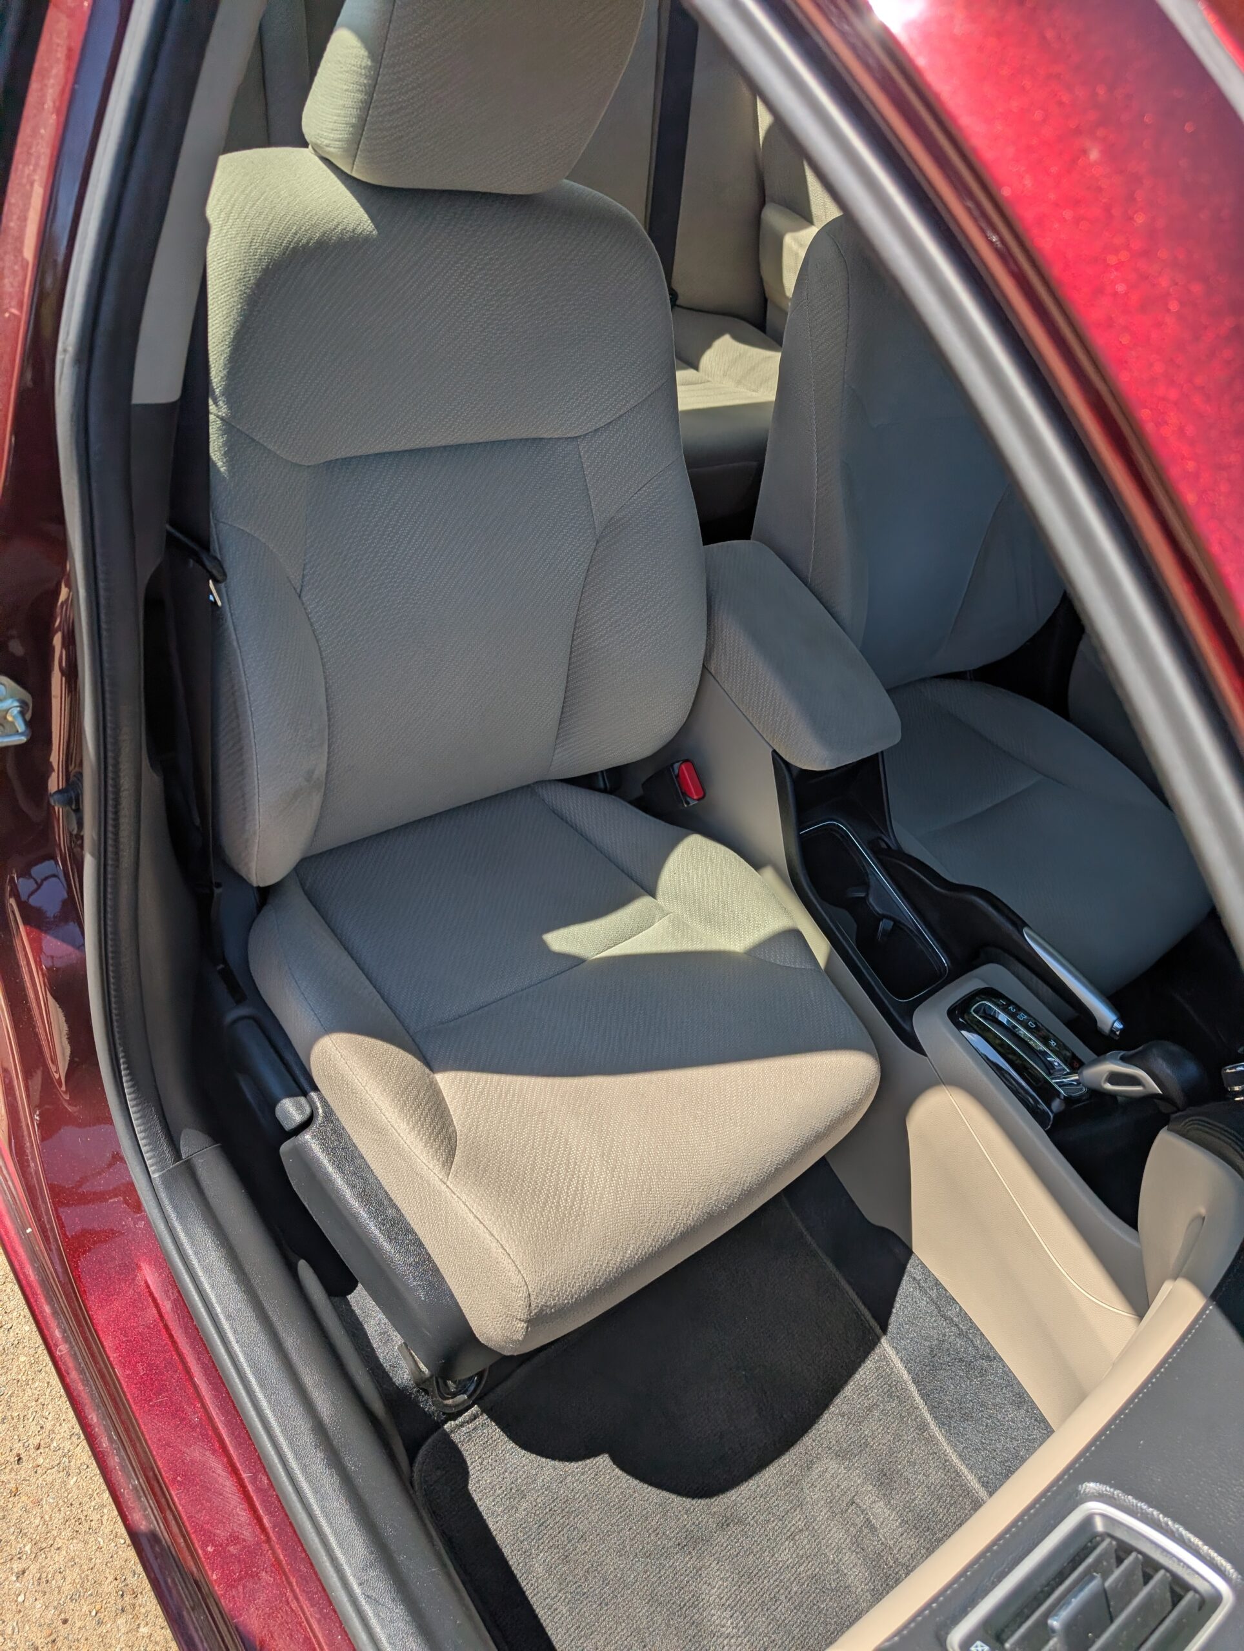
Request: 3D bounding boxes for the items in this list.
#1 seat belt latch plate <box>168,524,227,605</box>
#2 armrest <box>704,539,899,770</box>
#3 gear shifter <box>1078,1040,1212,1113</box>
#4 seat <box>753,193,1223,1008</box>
[{"bbox_3d":[-0.304,-0.188,0.823,0.062,0.065,0.020,42,69,14],"label":"seat belt latch plate"},{"bbox_3d":[0.186,-0.198,1.315,0.146,0.068,0.297,-21,65,-36],"label":"armrest"},{"bbox_3d":[0.505,0.241,1.106,0.052,0.115,0.066,-21,82,-36],"label":"gear shifter"},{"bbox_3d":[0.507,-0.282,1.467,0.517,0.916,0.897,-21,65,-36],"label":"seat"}]

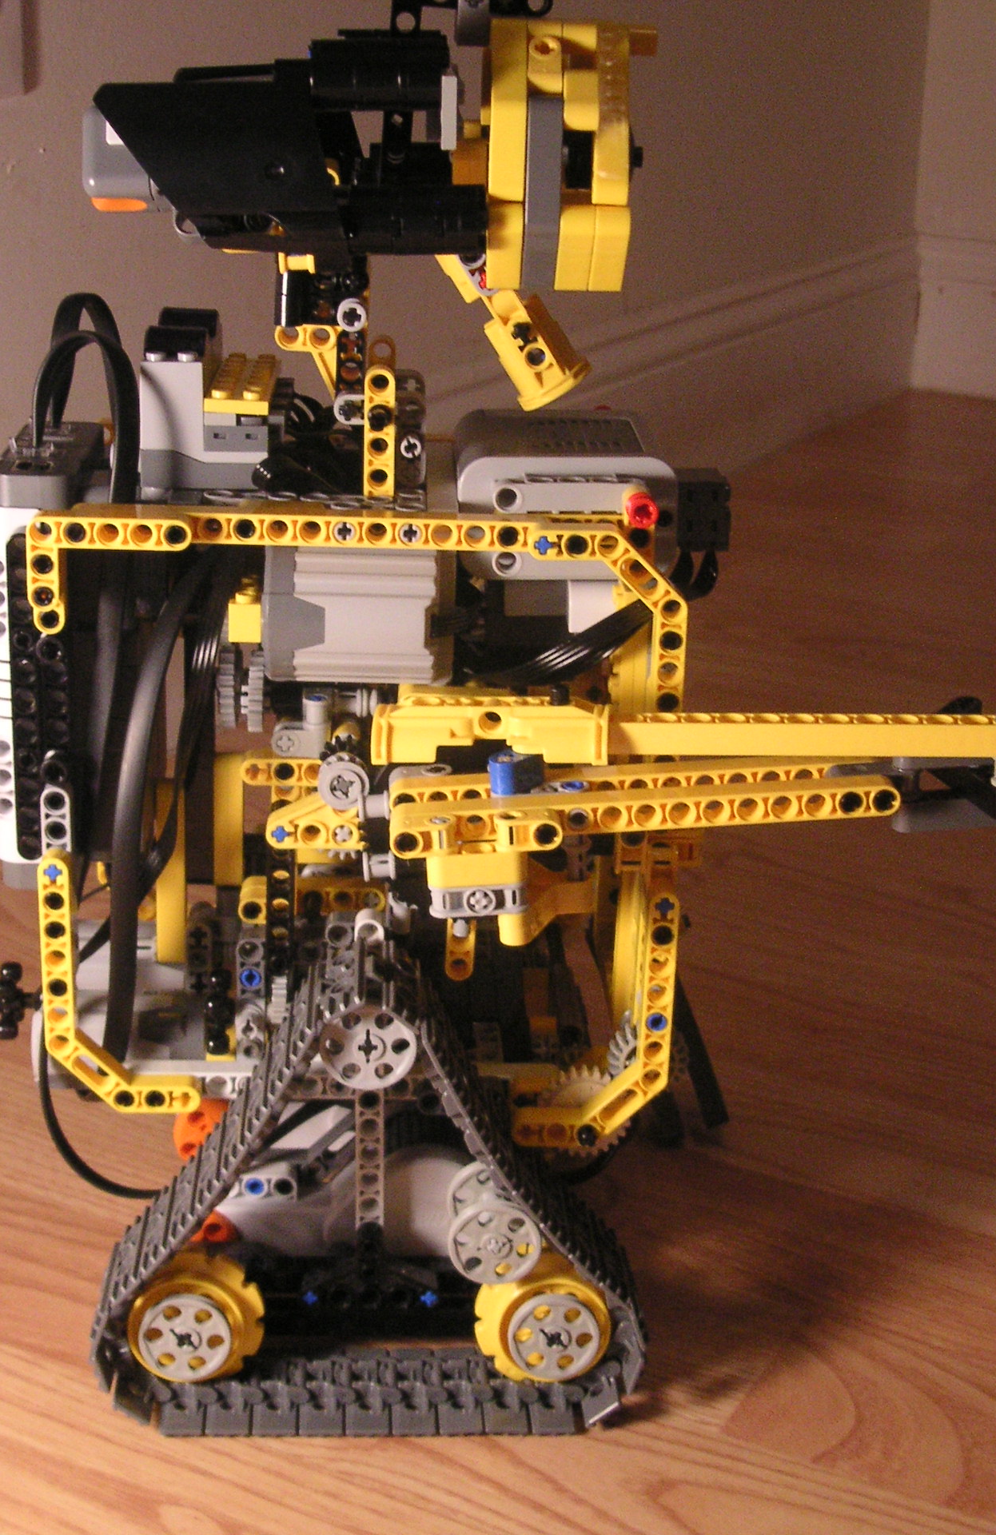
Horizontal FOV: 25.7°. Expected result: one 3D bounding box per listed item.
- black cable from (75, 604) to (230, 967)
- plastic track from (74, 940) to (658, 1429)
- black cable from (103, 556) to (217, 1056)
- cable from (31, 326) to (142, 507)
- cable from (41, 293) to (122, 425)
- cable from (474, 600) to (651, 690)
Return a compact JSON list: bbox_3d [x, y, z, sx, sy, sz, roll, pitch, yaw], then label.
[{"bbox_3d":[-0.094,0.004,0.596,0.038,0.105,0.025,1,21,0],"label":"black cable"},{"bbox_3d":[-0.033,0.110,0.569,0.144,0.126,0.037,1,21,0],"label":"plastic track"},{"bbox_3d":[-0.088,0.010,0.572,0.029,0.140,0.018,1,21,0],"label":"black cable"},{"bbox_3d":[-0.105,-0.090,0.558,0.027,0.042,0.026,1,21,0],"label":"cable"},{"bbox_3d":[-0.111,-0.108,0.586,0.021,0.038,0.018,1,21,0],"label":"cable"},{"bbox_3d":[0.017,-0.033,0.582,0.046,0.022,0.025,1,21,0],"label":"cable"}]

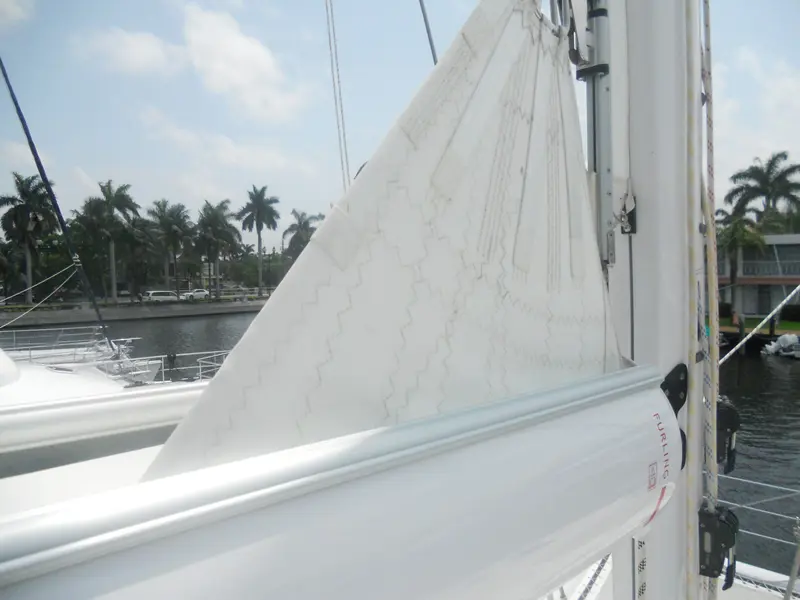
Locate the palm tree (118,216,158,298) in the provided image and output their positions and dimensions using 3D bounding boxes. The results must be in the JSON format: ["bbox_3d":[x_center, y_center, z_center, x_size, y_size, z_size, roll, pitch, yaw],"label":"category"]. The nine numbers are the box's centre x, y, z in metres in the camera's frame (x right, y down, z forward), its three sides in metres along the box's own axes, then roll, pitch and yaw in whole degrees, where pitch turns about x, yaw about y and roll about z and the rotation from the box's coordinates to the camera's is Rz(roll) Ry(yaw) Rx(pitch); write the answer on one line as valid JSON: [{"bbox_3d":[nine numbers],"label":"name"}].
[{"bbox_3d":[-36.878,-5.853,88.000,5.700,11.850,5.700,1,3,38],"label":"palm tree"}]

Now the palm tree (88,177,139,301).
[{"bbox_3d":[-39.486,-7.994,86.000,6.800,16.810,6.800,1,3,38],"label":"palm tree"}]

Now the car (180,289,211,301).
[{"bbox_3d":[-31.743,-0.855,97.000,1.820,1.470,4.750,1,3,38],"label":"car"}]

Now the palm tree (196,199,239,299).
[{"bbox_3d":[-28.000,-7.923,96.000,6.800,15.380,6.800,1,3,38],"label":"palm tree"}]

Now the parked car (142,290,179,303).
[{"bbox_3d":[-34.737,-0.423,91.000,1.950,1.750,5.050,1,3,38],"label":"parked car"}]

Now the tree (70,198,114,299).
[{"bbox_3d":[-41.966,-6.960,86.000,6.200,14.060,6.200,1,3,38],"label":"tree"}]

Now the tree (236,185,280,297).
[{"bbox_3d":[-22.903,-9.614,101.000,7.000,18.000,7.000,-1,2,0],"label":"tree"}]

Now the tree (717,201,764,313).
[{"bbox_3d":[23.869,-2.821,44.000,3.900,8.110,3.900,1,3,38],"label":"tree"}]

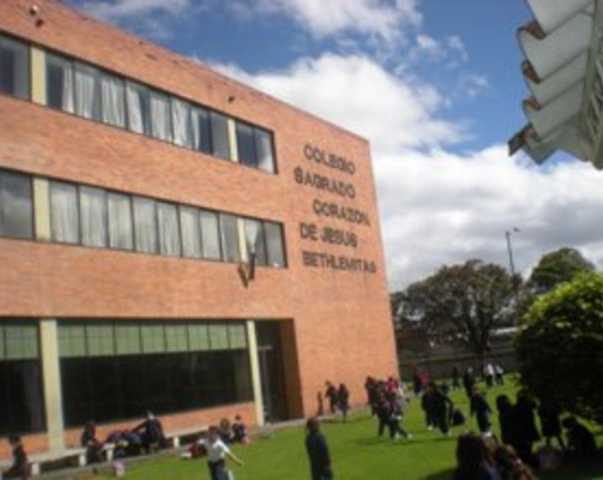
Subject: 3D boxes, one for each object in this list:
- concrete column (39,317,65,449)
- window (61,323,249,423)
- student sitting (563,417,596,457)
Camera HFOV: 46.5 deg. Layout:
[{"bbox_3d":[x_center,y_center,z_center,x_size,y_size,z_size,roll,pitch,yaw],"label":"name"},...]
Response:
[{"bbox_3d":[-6.559,3.966,18.177,0.440,3.755,0.470,-13,-13,33],"label":"concrete column"},{"bbox_3d":[-4.057,3.915,21.727,0.140,2.837,7.936,-13,-13,33],"label":"window"},{"bbox_3d":[4.872,3.443,12.300,0.560,0.660,0.450,-4,-11,-9],"label":"student sitting"}]

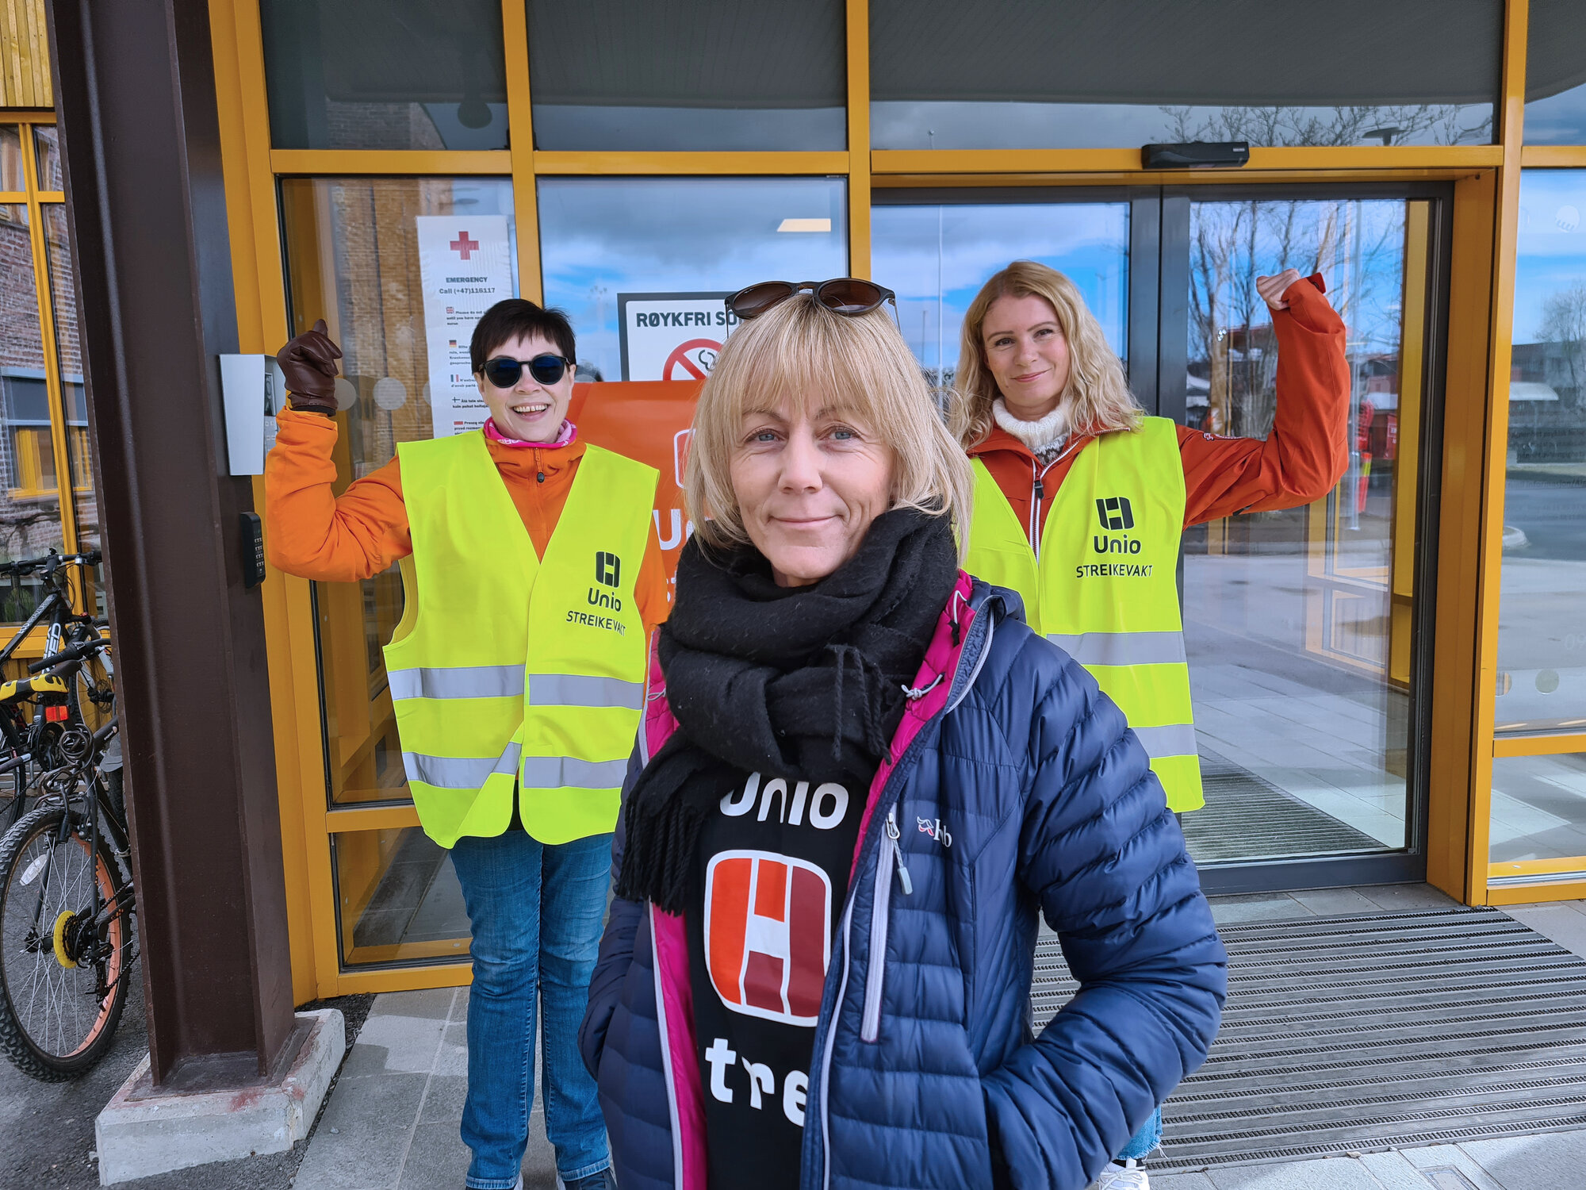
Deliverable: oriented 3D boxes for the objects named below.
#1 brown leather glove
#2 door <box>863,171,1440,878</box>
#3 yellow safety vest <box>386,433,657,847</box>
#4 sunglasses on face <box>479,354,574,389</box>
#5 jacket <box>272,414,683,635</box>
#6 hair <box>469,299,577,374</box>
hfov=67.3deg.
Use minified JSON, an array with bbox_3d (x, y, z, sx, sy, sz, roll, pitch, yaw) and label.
[{"bbox_3d":[-0.806,-0.378,1.990,0.105,0.158,0.105,-3,7,-13],"label":"brown leather glove"},{"bbox_3d":[1.081,-0.118,3.555,1.763,2.117,0.080,-2,7,-6],"label":"door"},{"bbox_3d":[-0.466,0.064,2.090,0.455,0.695,0.280,-4,8,-18],"label":"yellow safety vest"},{"bbox_3d":[-0.454,-0.379,2.025,0.146,0.050,0.142,-3,7,-13],"label":"sunglasses on face"},{"bbox_3d":[-0.535,-0.011,2.060,0.690,0.620,0.340,-4,8,-18],"label":"jacket"},{"bbox_3d":[-0.464,-0.431,2.050,0.178,0.132,0.200,-3,7,-13],"label":"hair"}]

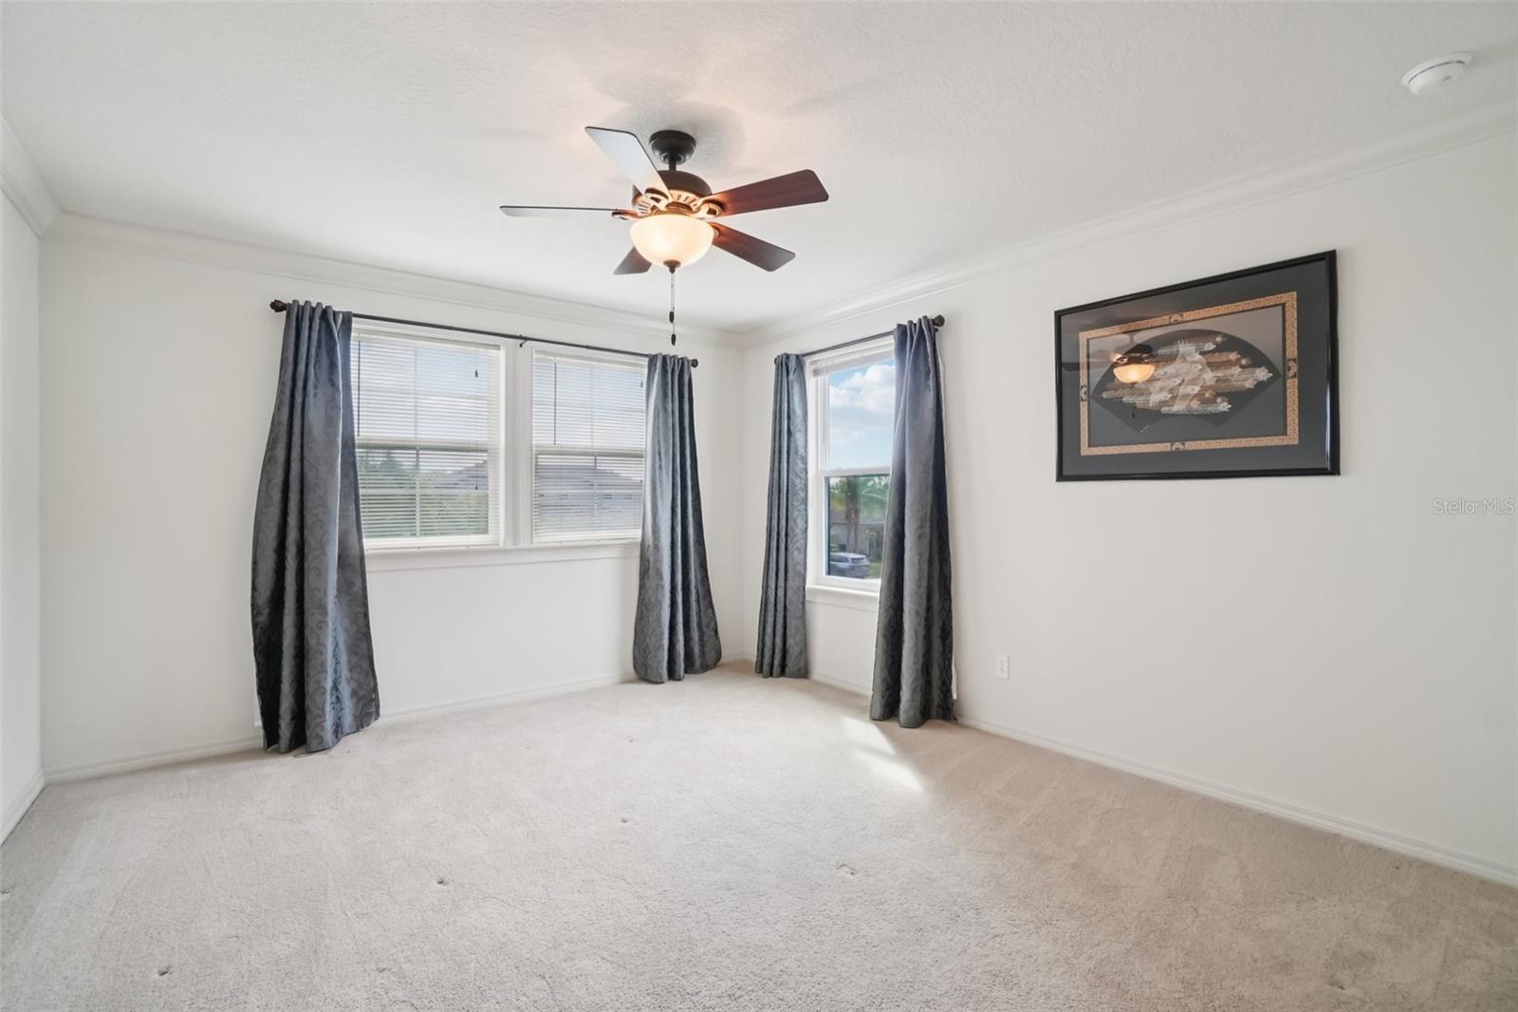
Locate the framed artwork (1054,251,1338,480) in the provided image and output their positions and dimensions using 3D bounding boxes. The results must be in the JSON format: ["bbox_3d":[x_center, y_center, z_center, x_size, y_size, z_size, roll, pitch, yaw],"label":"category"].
[{"bbox_3d":[1.735,-0.516,2.638,0.035,0.800,0.990,-1,1,-41],"label":"framed artwork"}]

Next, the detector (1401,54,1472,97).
[{"bbox_3d":[1.944,-1.230,1.815,0.145,0.042,0.145,-1,1,-41],"label":"detector"}]

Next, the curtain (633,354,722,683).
[{"bbox_3d":[-0.538,0.075,4.353,0.570,2.190,0.190,-1,1,-35],"label":"curtain"}]

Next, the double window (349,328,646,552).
[{"bbox_3d":[-1.481,-0.350,3.843,1.900,1.200,0.100,-1,1,-35],"label":"double window"}]

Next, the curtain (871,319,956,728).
[{"bbox_3d":[0.834,0.078,3.482,0.230,2.190,0.430,-1,1,-41],"label":"curtain"}]

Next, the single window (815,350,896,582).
[{"bbox_3d":[0.659,-0.226,3.917,0.100,1.430,0.850,-1,1,-41],"label":"single window"}]

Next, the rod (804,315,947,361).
[{"bbox_3d":[0.560,-0.995,3.905,0.075,0.055,1.360,-1,1,-41],"label":"rod"}]

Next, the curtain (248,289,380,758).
[{"bbox_3d":[-2.197,0.095,3.157,0.520,2.190,0.200,-1,1,-35],"label":"curtain"}]

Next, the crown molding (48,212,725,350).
[{"bbox_3d":[-1.560,-1.209,3.706,3.620,0.100,0.110,-1,1,-35],"label":"crown molding"}]

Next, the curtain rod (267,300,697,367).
[{"bbox_3d":[-1.416,-0.985,3.792,2.400,0.055,0.075,-1,1,-35],"label":"curtain rod"}]

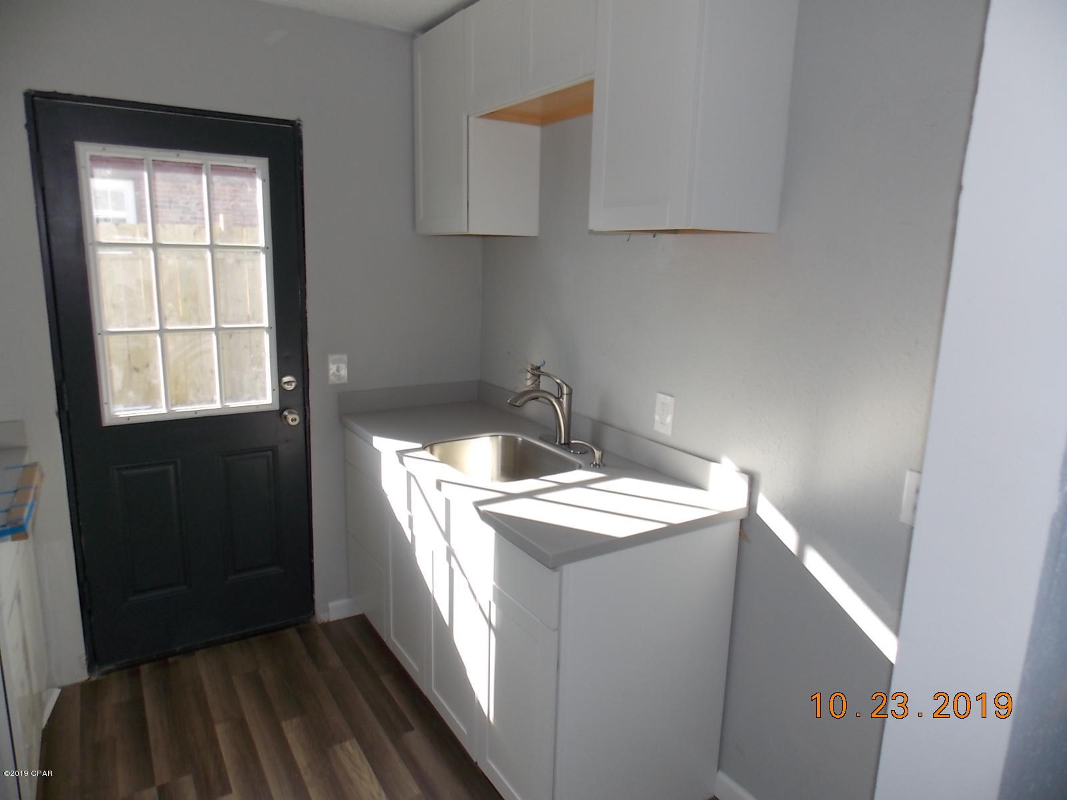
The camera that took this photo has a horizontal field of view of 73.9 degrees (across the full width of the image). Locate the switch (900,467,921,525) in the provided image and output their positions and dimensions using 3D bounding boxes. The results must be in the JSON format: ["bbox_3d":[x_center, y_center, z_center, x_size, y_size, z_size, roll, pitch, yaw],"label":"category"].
[{"bbox_3d":[0.833,0.217,1.523,0.007,0.116,0.073,-6,14,-31],"label":"switch"}]

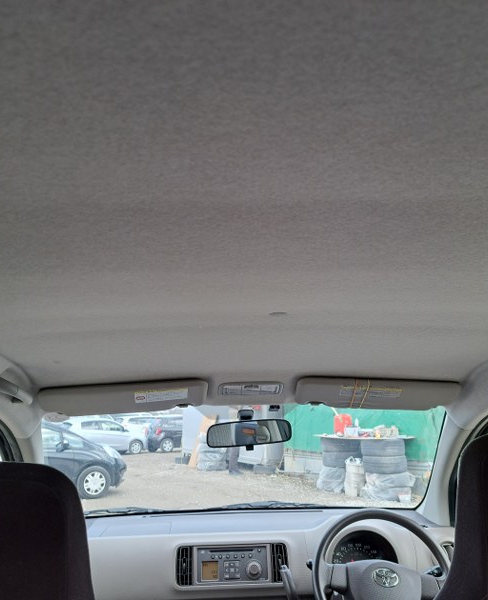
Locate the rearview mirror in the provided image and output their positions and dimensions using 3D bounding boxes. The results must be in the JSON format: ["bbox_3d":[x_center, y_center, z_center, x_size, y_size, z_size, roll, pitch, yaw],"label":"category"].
[{"bbox_3d":[0.012,0.354,1.464,0.222,0.065,0.040,-2,-10,-10],"label":"rearview mirror"}]

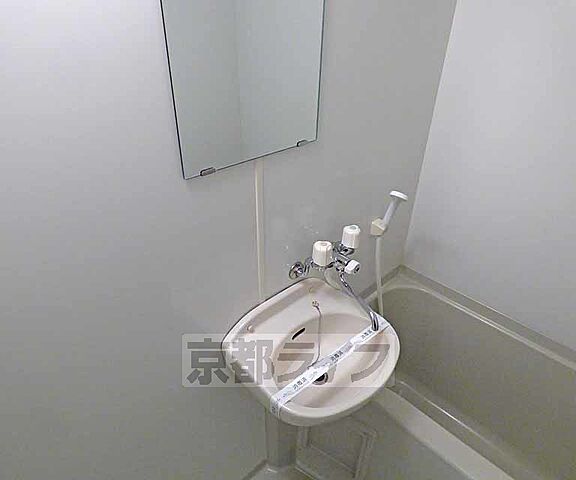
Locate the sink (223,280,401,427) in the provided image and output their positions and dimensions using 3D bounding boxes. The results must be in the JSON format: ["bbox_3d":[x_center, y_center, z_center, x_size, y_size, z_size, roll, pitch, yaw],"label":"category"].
[{"bbox_3d":[0.070,0.309,0.878,0.375,0.160,0.361,-27,41,-37],"label":"sink"}]

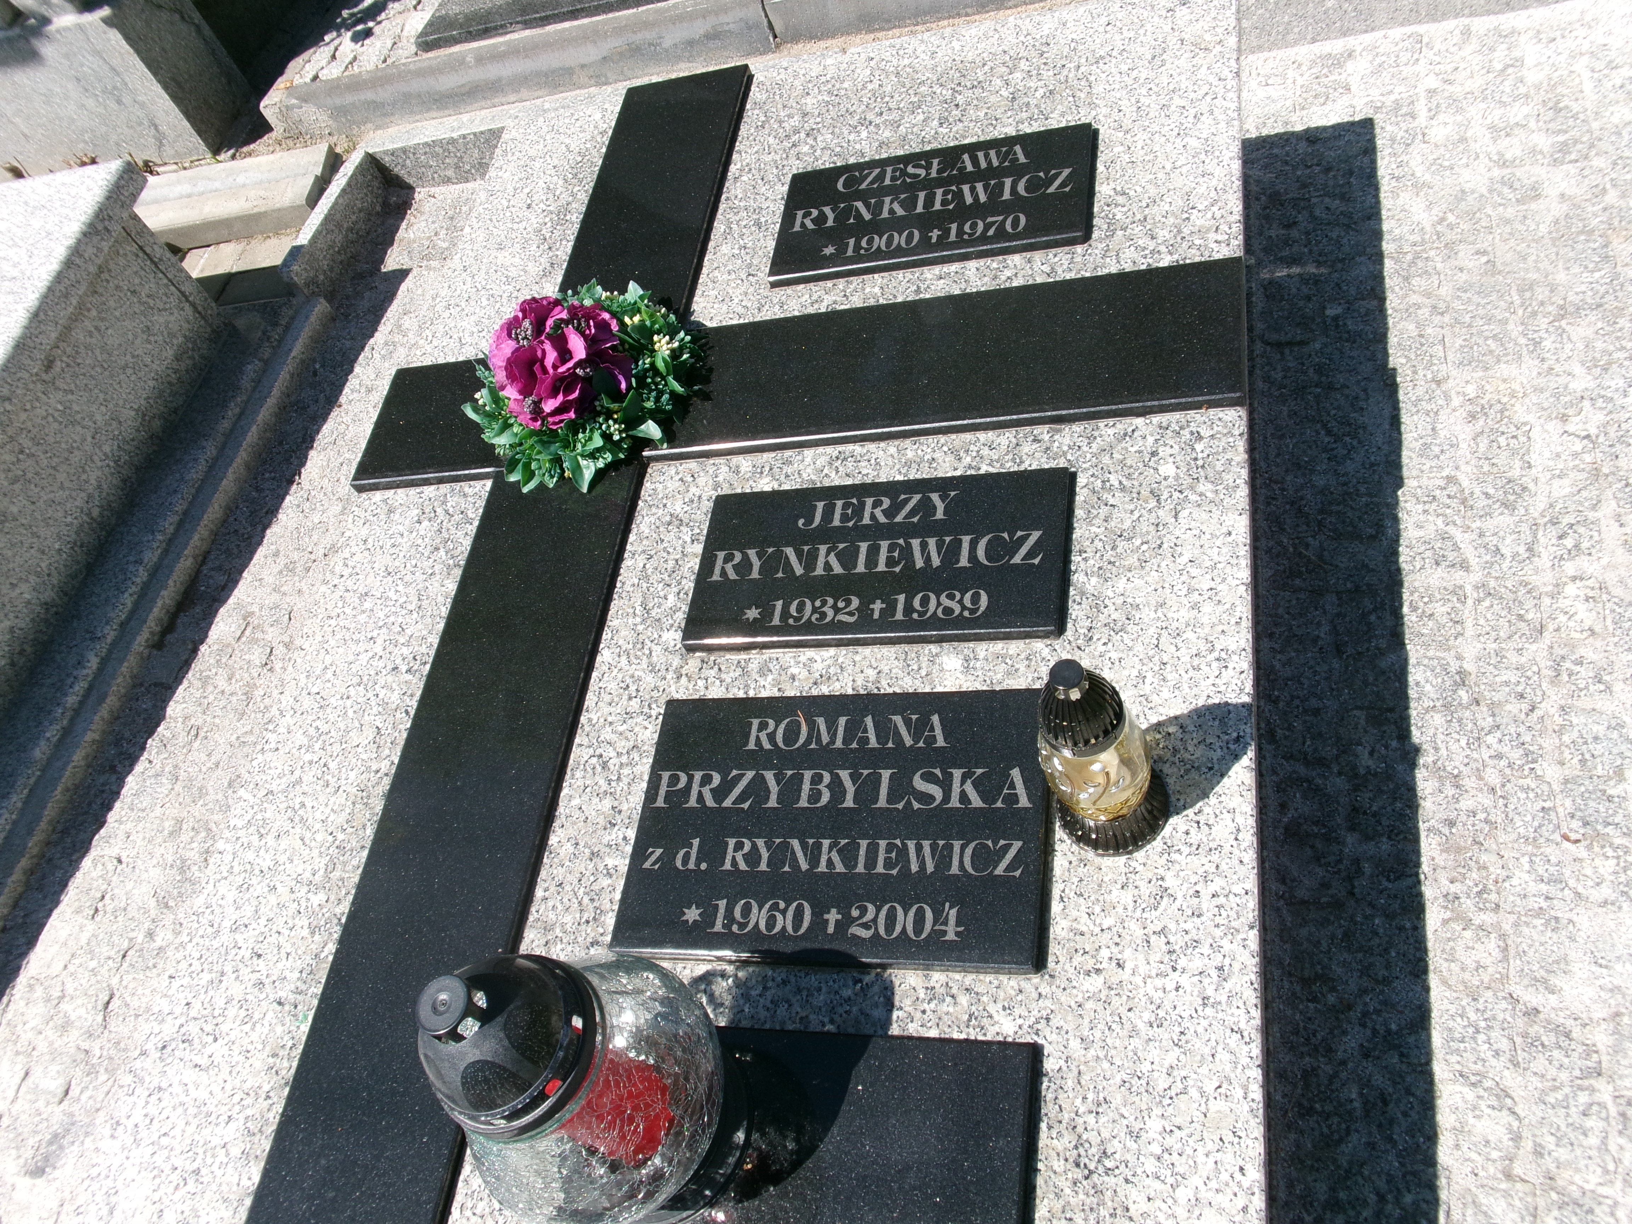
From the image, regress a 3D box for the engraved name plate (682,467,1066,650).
[{"bbox_3d":[0.061,-0.051,1.365,0.399,0.019,0.195,-3,57,21],"label":"engraved name plate"}]

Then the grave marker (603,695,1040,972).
[{"bbox_3d":[0.017,0.194,1.220,0.399,0.019,0.260,-3,57,20],"label":"grave marker"}]

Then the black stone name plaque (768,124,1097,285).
[{"bbox_3d":[0.140,-0.499,1.631,0.399,0.019,0.195,-3,57,21],"label":"black stone name plaque"}]

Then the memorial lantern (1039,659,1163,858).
[{"bbox_3d":[0.221,0.107,1.055,0.098,0.232,0.098,-3,57,21],"label":"memorial lantern"}]

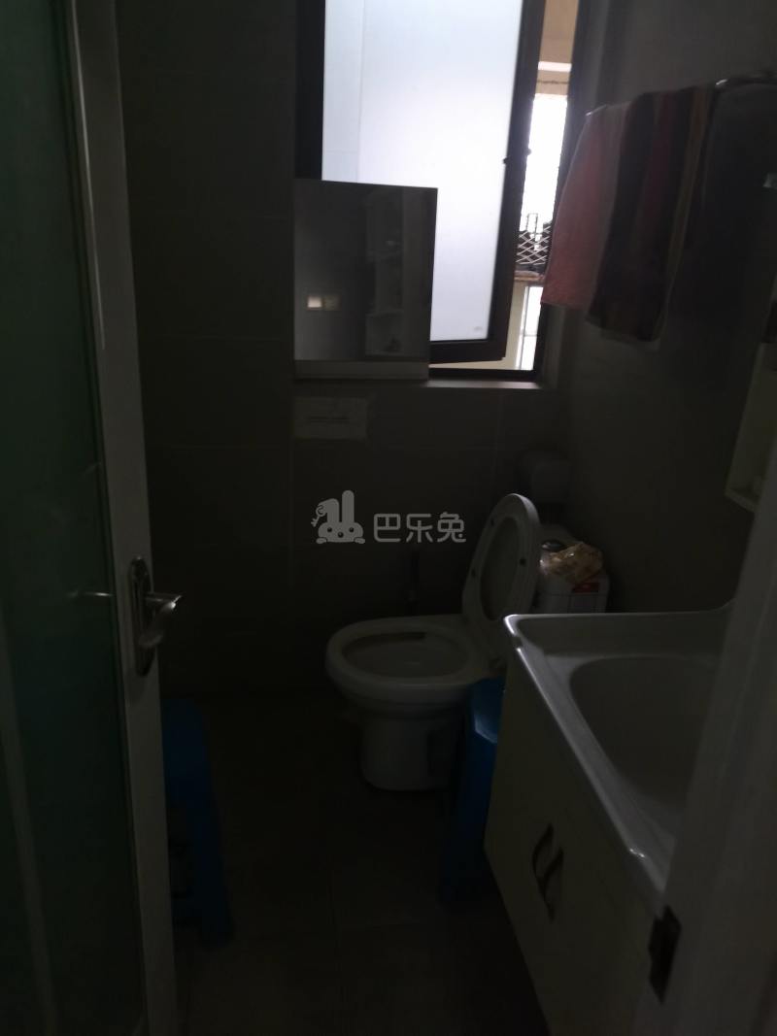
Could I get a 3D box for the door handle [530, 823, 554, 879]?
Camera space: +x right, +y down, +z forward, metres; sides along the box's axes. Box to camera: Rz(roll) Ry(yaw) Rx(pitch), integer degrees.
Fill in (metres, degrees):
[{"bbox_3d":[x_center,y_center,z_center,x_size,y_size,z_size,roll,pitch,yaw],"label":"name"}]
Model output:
[{"bbox_3d":[0.223,0.504,1.159,0.022,0.120,0.013,0,21,-9],"label":"door handle"}]

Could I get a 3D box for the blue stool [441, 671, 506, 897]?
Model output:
[{"bbox_3d":[0.299,0.615,1.828,0.340,0.410,0.340,2,21,-3],"label":"blue stool"}]

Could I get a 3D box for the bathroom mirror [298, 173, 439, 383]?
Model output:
[{"bbox_3d":[-0.066,-0.659,2.199,0.395,0.526,0.020,-2,16,-13],"label":"bathroom mirror"}]

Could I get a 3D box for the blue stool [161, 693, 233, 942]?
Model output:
[{"bbox_3d":[-0.513,0.631,1.664,0.340,0.410,0.340,-2,21,-14],"label":"blue stool"}]

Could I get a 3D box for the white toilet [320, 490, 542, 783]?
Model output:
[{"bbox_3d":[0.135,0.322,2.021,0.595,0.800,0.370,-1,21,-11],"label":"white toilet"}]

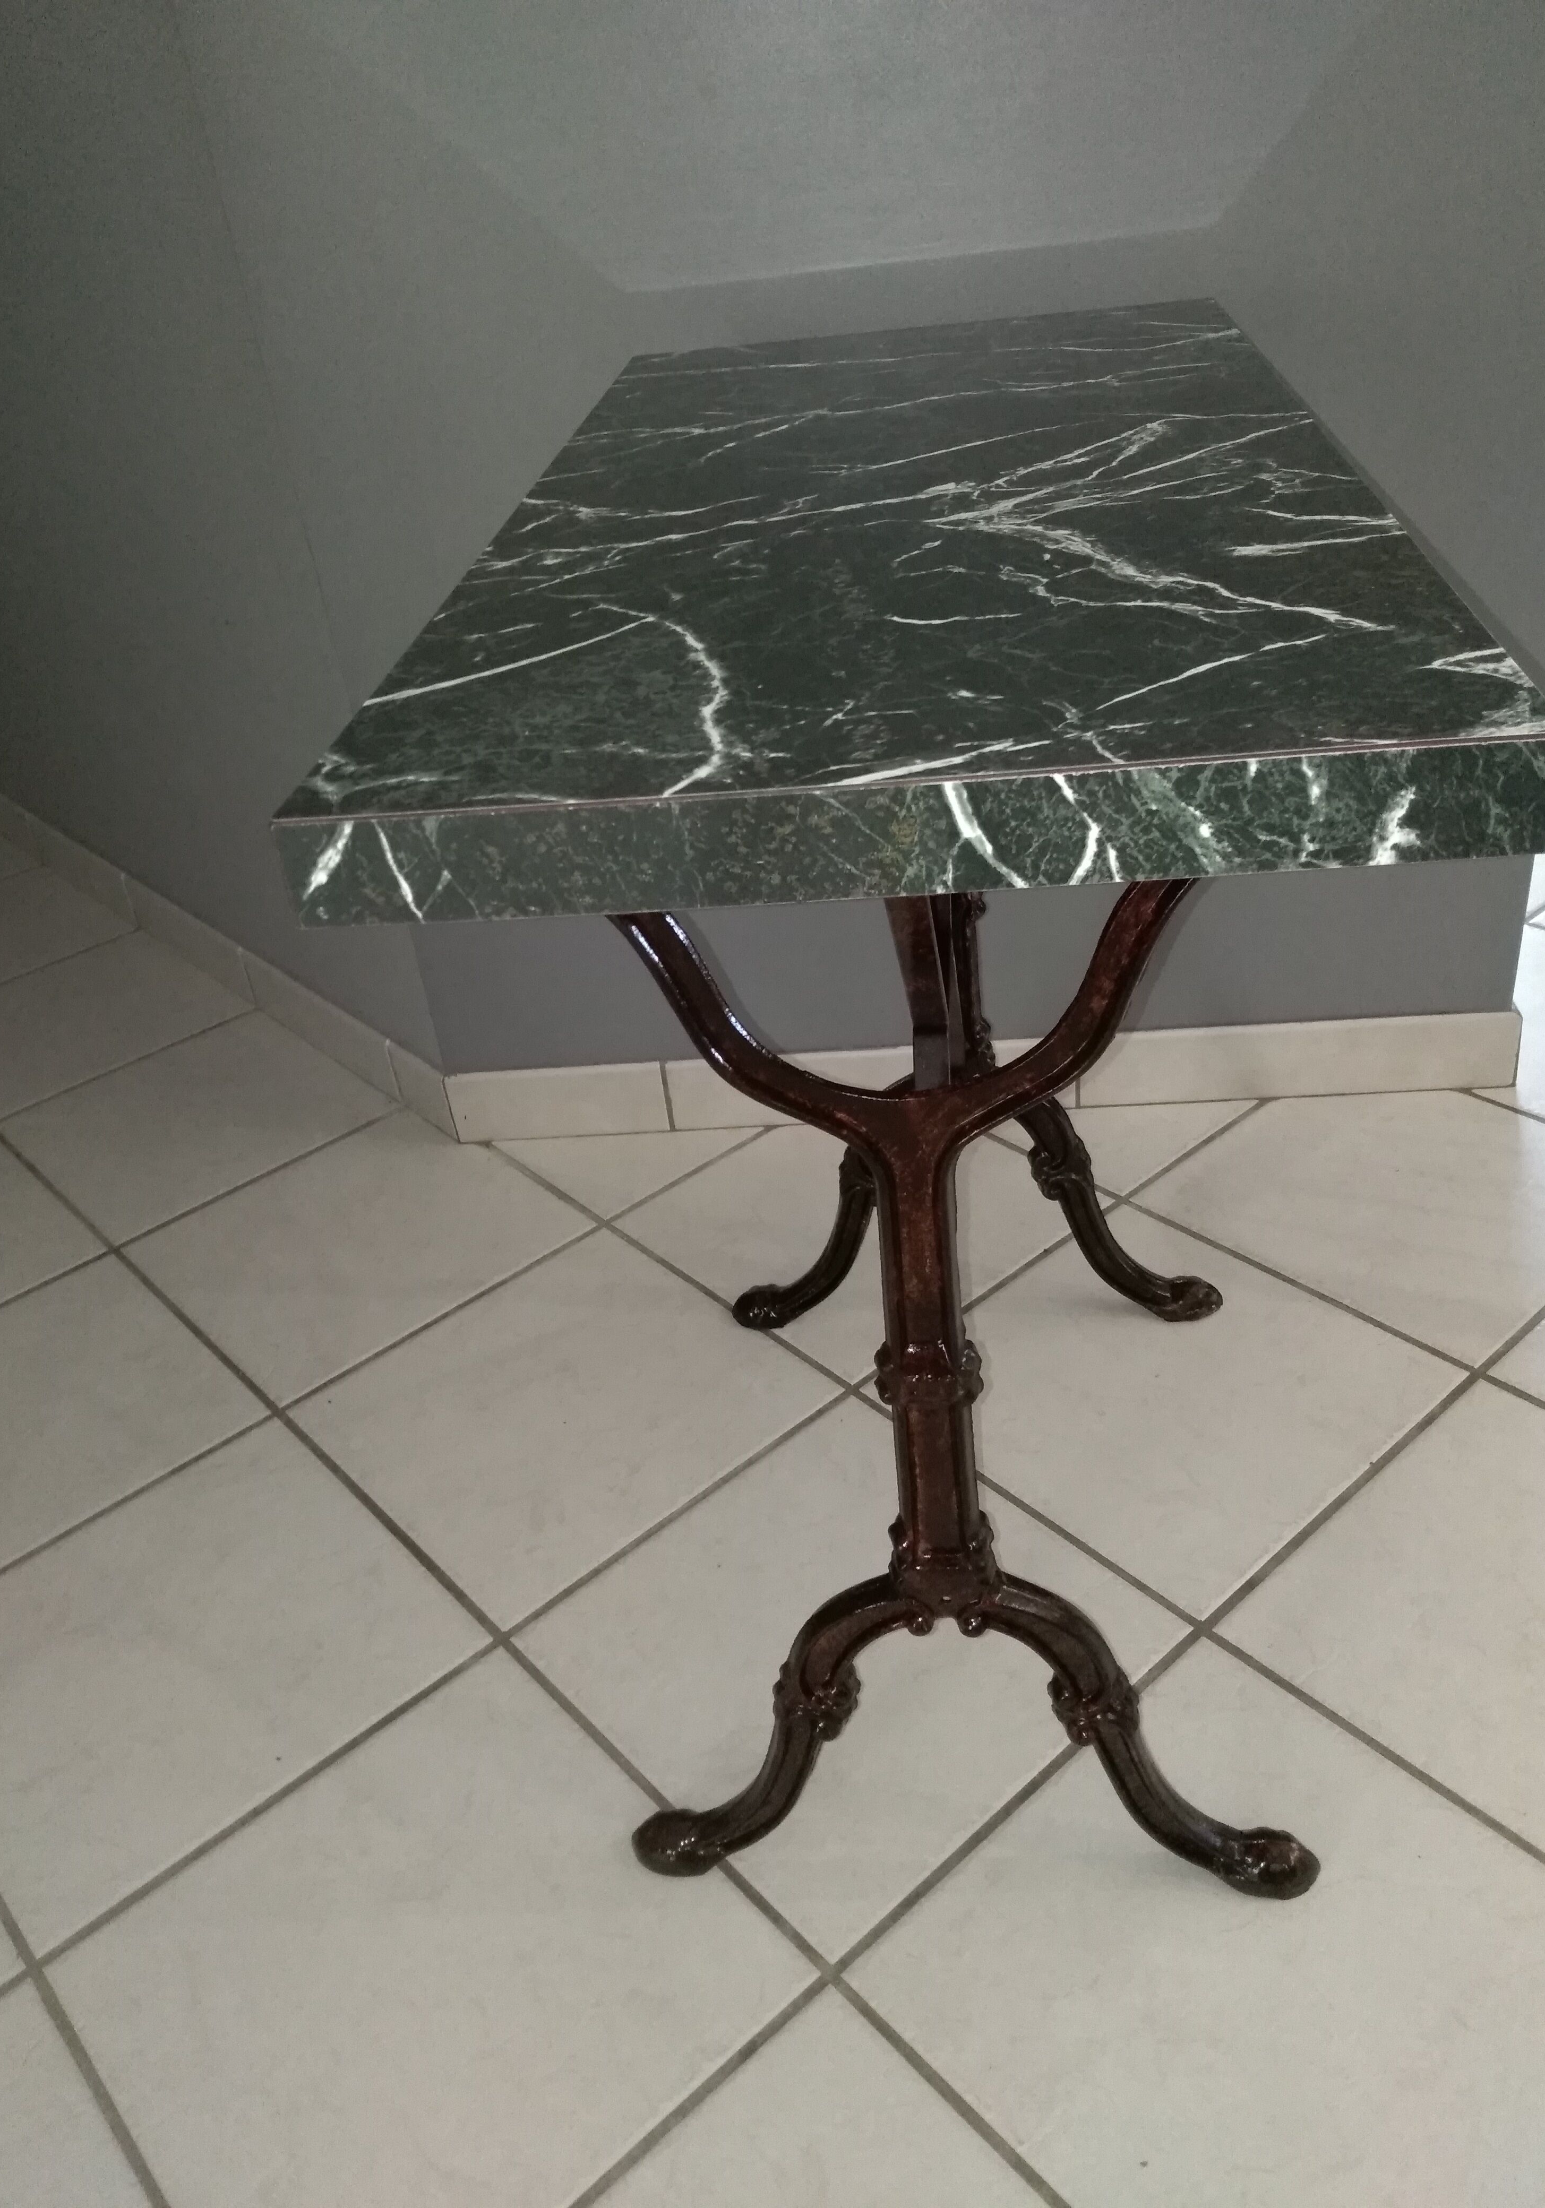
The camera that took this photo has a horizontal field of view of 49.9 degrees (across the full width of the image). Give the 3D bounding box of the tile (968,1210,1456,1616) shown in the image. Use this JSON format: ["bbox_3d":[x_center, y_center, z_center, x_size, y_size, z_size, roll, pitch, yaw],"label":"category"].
[{"bbox_3d":[0.304,0.223,1.318,0.334,0.010,0.334,-30,39,-31],"label":"tile"}]

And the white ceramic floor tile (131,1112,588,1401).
[{"bbox_3d":[-0.398,0.131,1.596,0.334,0.010,0.334,-30,39,-31],"label":"white ceramic floor tile"}]

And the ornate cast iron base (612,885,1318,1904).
[{"bbox_3d":[0.105,0.029,0.985,0.388,0.714,0.535,-2,33,8],"label":"ornate cast iron base"}]

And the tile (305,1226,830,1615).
[{"bbox_3d":[-0.174,0.249,1.369,0.334,0.010,0.334,-30,39,-31],"label":"tile"}]

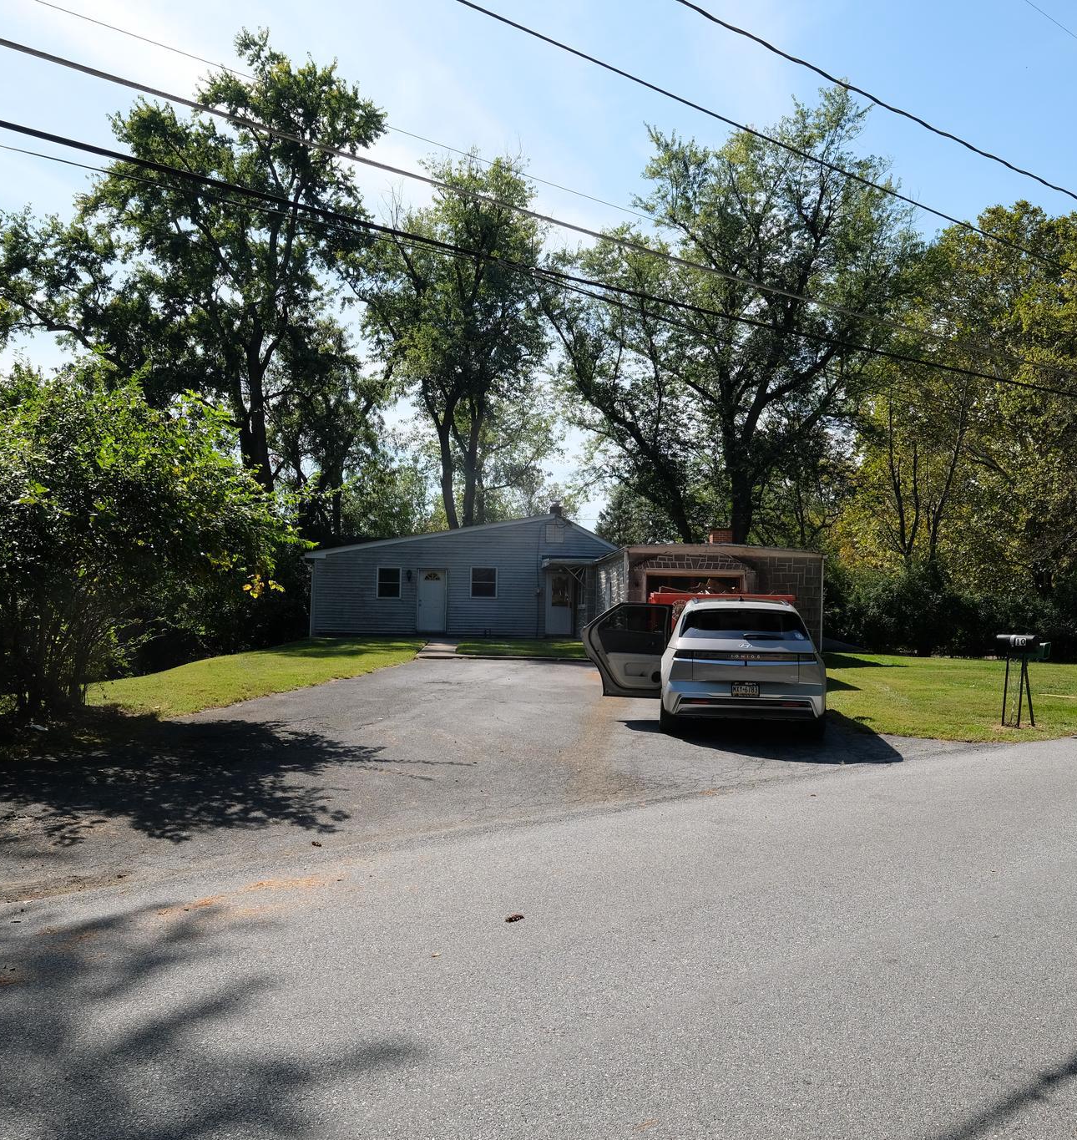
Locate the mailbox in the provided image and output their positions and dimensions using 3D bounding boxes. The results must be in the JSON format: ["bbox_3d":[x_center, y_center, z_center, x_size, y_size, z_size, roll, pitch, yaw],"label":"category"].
[{"bbox_3d":[6.130,1.400,13.850,0.560,1.170,0.310,0,-1,44],"label":"mailbox"}]

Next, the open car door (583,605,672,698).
[{"bbox_3d":[1.140,1.040,14.080,1.170,1.210,0.220,1,-1,-9],"label":"open car door"}]

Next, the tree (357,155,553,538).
[{"bbox_3d":[-4.000,-8.300,50.000,8.900,21.200,8.500,1,-1,0],"label":"tree"}]

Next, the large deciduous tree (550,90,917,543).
[{"bbox_3d":[7.800,-8.500,43.500,14.600,21.400,13.000,1,-1,0],"label":"large deciduous tree"}]

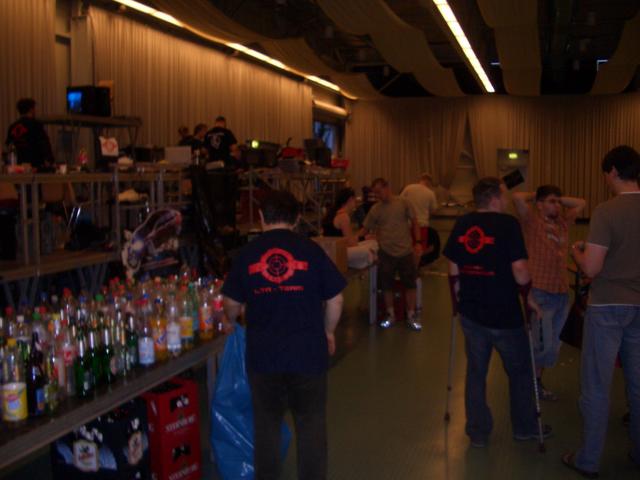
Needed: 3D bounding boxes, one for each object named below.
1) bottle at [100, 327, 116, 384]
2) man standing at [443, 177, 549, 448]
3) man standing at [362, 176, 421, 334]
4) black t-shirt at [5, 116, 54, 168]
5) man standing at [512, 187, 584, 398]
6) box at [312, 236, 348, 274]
[{"bbox_3d":[-0.995,0.542,3.038,0.070,0.260,0.070,0,5,0],"label":"bottle"},{"bbox_3d":[1.147,0.447,4.168,0.420,1.720,0.560,-5,7,-44],"label":"man standing"},{"bbox_3d":[0.846,0.136,7.517,0.600,1.720,0.480,3,6,32],"label":"man standing"},{"bbox_3d":[-3.185,-1.036,7.130,0.500,0.640,0.320,0,5,6],"label":"black t-shirt"},{"bbox_3d":[1.791,0.391,5.053,0.560,1.660,0.380,1,5,10],"label":"man standing"},{"bbox_3d":[0.043,0.157,6.747,0.380,0.370,0.380,1,6,18],"label":"box"}]

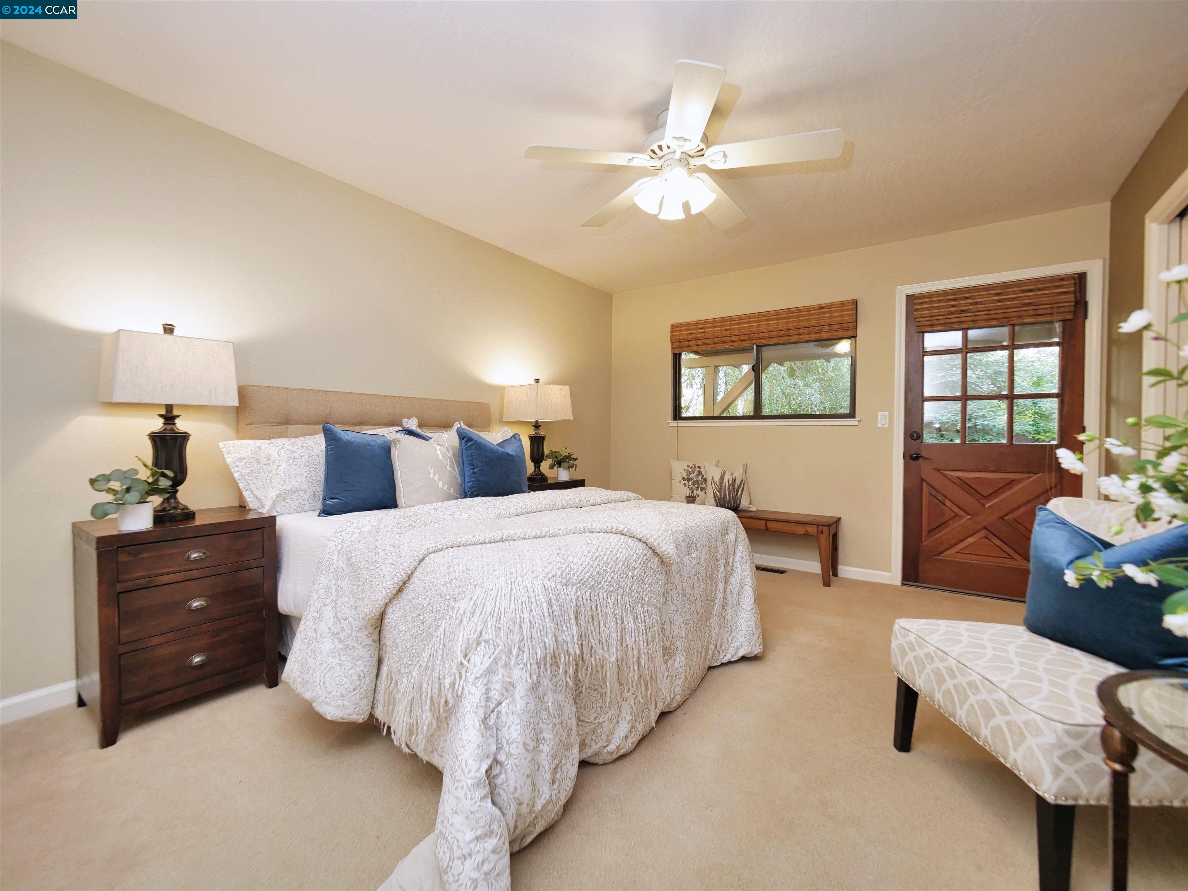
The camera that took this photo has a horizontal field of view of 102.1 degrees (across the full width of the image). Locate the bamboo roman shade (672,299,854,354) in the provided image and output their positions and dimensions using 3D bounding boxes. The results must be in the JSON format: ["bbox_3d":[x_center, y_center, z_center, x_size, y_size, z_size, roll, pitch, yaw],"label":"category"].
[{"bbox_3d":[1.329,-0.957,3.986,1.507,0.272,0.080,2,2,36],"label":"bamboo roman shade"}]

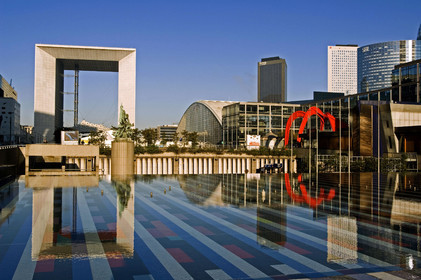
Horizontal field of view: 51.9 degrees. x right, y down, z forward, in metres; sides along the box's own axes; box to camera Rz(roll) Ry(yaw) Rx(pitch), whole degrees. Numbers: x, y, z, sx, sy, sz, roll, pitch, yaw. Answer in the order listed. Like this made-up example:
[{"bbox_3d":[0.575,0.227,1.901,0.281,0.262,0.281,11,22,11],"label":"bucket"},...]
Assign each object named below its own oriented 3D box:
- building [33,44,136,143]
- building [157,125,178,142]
[{"bbox_3d":[-149.090,-47.900,536.100,108.000,110.000,112.000,1,-1,-11],"label":"building"},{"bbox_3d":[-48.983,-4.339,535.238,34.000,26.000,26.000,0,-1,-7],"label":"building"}]

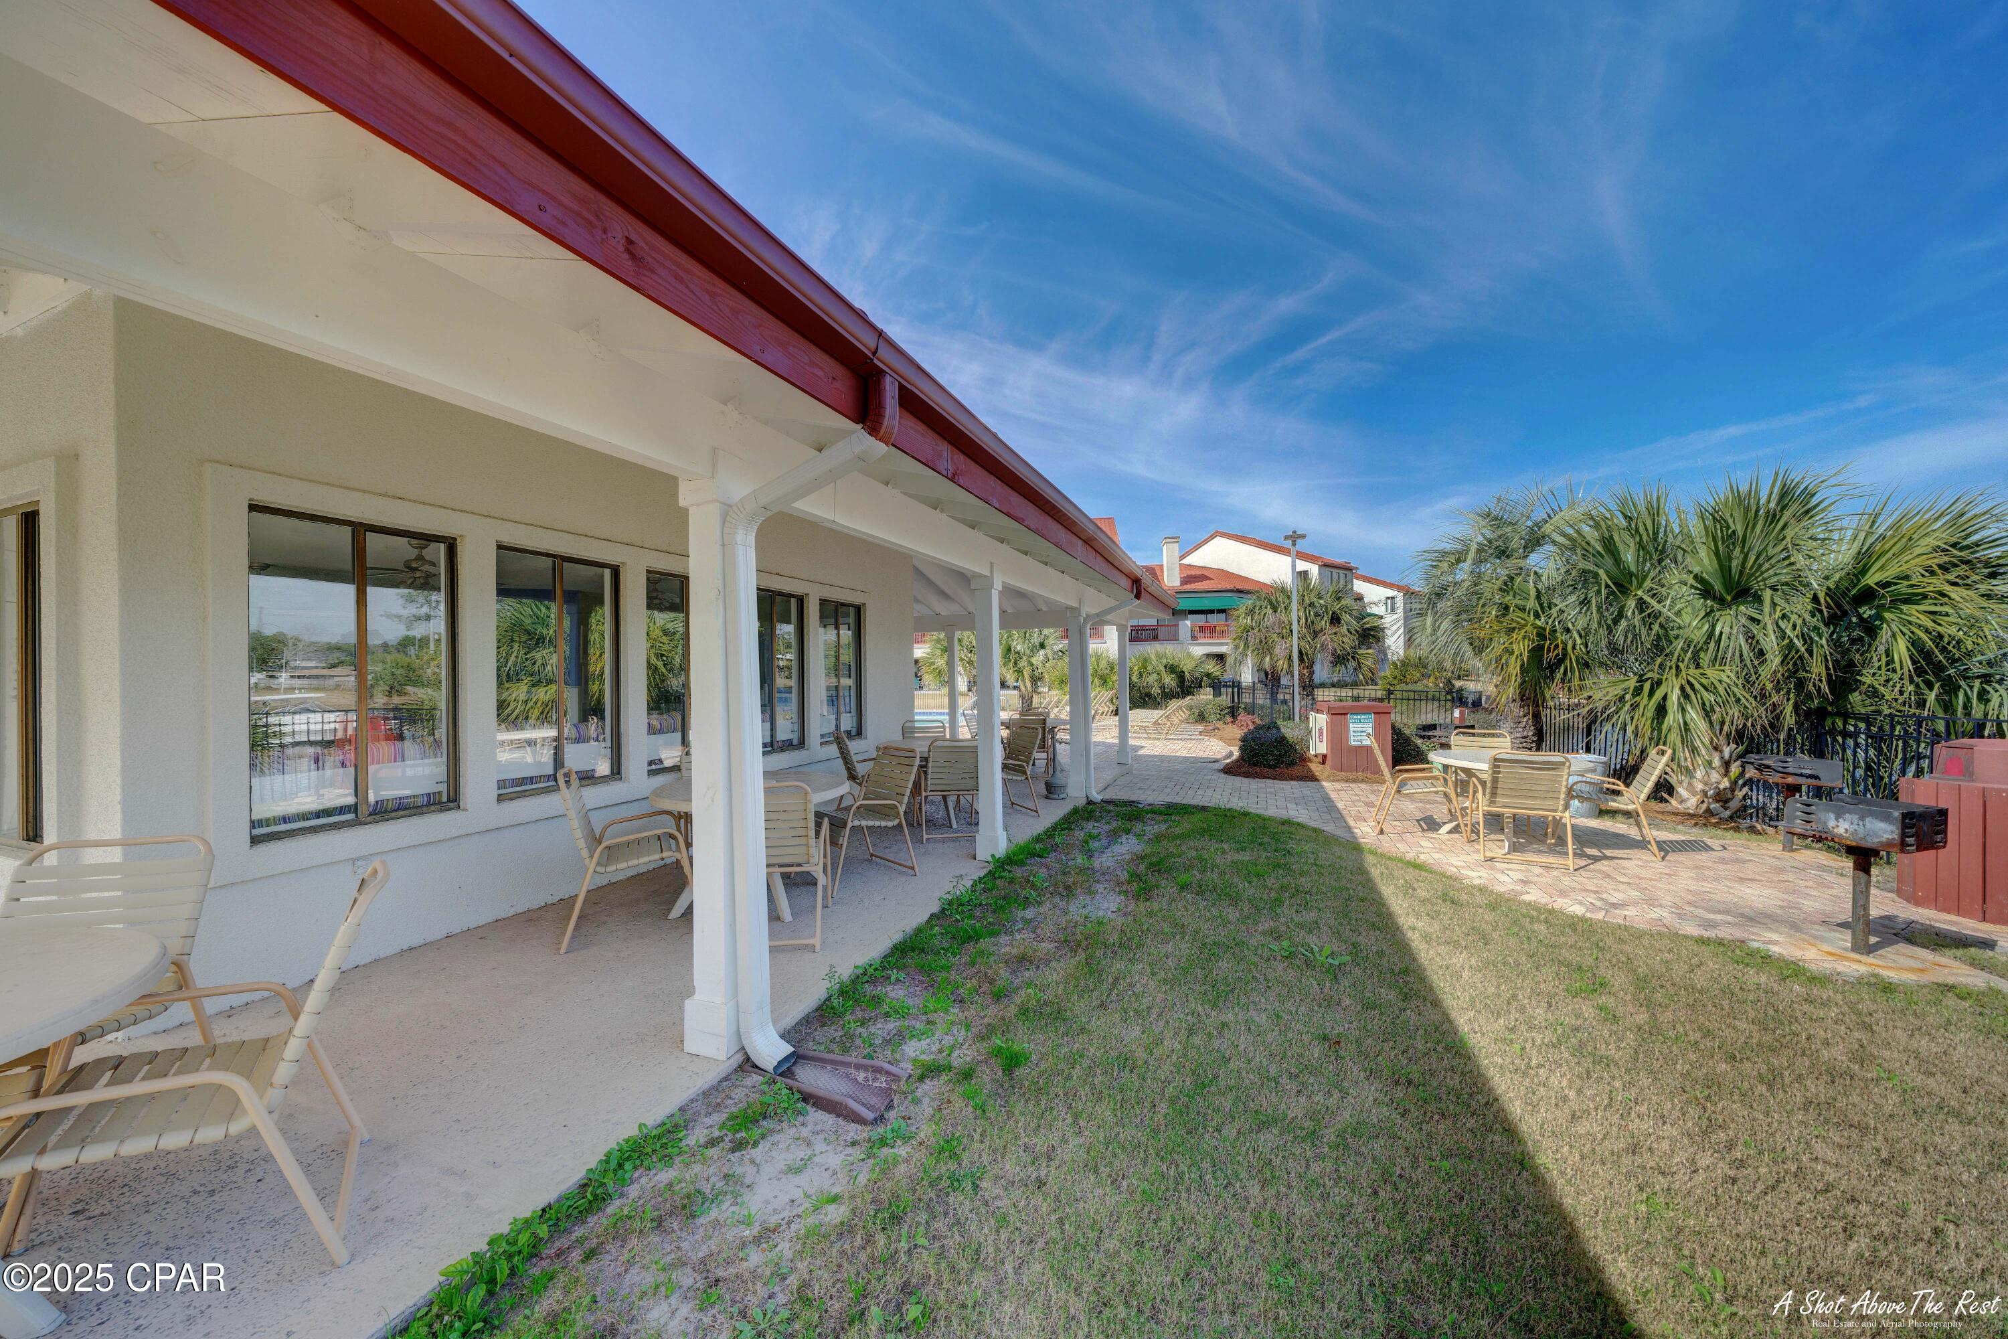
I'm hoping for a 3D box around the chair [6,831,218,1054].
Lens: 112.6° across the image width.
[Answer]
[{"bbox_3d":[-3.022,1.063,2.105,0.576,0.871,0.727,-1,-1,-25],"label":"chair"}]

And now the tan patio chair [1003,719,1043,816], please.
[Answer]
[{"bbox_3d":[-0.057,1.050,6.904,0.750,0.915,0.590,0,0,-27],"label":"tan patio chair"}]

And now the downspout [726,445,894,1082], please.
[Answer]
[{"bbox_3d":[-0.734,0.328,2.533,0.636,2.390,0.115,-1,-1,21],"label":"downspout"}]

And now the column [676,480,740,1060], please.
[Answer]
[{"bbox_3d":[-1.139,0.391,2.708,0.195,2.240,0.195,0,0,21],"label":"column"}]

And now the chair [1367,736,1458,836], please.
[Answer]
[{"bbox_3d":[3.779,1.040,6.144,0.727,0.871,0.576,-1,-1,28],"label":"chair"}]

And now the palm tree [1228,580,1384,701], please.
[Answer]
[{"bbox_3d":[10.900,-0.879,25.000,5.400,4.600,4.400,-1,0,24],"label":"palm tree"}]

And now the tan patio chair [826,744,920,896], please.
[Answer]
[{"bbox_3d":[-1.085,1.091,4.964,0.750,0.880,0.600,-1,0,-44],"label":"tan patio chair"}]

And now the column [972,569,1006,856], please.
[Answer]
[{"bbox_3d":[-0.108,0.378,5.394,0.200,2.280,0.200,-1,0,21],"label":"column"}]

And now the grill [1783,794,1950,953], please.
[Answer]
[{"bbox_3d":[4.746,1.155,3.705,0.385,0.849,0.453,0,0,-13],"label":"grill"}]

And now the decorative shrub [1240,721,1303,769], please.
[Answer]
[{"bbox_3d":[4.132,1.179,10.368,0.950,0.760,0.950,-1,-1,21],"label":"decorative shrub"}]

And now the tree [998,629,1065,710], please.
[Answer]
[{"bbox_3d":[0.833,-0.574,24.500,3.100,4.200,3.100,-1,-1,21],"label":"tree"}]

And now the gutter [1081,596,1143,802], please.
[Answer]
[{"bbox_3d":[1.285,0.349,7.839,0.662,2.390,0.120,-1,-1,21],"label":"gutter"}]

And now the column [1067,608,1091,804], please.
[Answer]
[{"bbox_3d":[0.895,0.371,7.998,0.200,2.280,0.200,-1,0,21],"label":"column"}]

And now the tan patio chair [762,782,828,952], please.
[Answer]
[{"bbox_3d":[-1.295,1.056,3.834,0.576,0.871,0.727,-1,-1,-7],"label":"tan patio chair"}]

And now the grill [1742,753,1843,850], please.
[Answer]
[{"bbox_3d":[6.718,1.157,5.726,0.386,0.821,0.500,0,0,-43],"label":"grill"}]

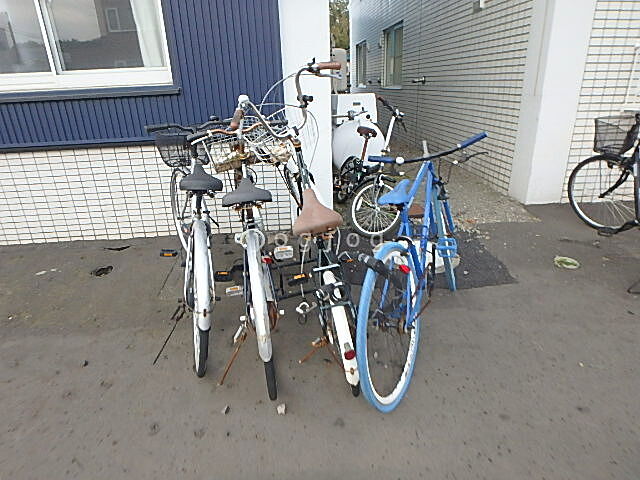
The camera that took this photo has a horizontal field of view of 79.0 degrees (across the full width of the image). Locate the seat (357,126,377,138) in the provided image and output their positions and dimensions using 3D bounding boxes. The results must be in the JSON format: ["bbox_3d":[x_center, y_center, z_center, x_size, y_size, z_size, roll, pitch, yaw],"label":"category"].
[{"bbox_3d":[0.441,-1.008,3.641,0.165,0.100,0.270,1,22,-15],"label":"seat"}]

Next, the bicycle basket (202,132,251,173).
[{"bbox_3d":[-0.522,-0.526,2.312,0.360,0.210,0.280,-11,24,-22],"label":"bicycle basket"}]

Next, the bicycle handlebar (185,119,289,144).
[{"bbox_3d":[-0.437,-0.573,2.071,0.540,0.120,0.190,-15,25,-20],"label":"bicycle handlebar"}]

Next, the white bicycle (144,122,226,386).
[{"bbox_3d":[-0.663,-0.103,2.143,0.560,1.030,1.740,-6,22,-15],"label":"white bicycle"}]

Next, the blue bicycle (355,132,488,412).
[{"bbox_3d":[0.478,0.034,1.834,0.580,0.950,1.680,1,21,32],"label":"blue bicycle"}]

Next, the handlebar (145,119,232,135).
[{"bbox_3d":[-0.699,-0.626,2.199,0.520,0.110,0.190,-8,23,-15],"label":"handlebar"}]

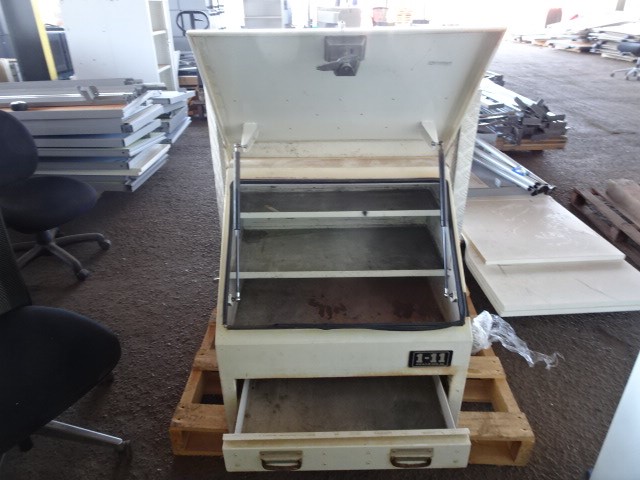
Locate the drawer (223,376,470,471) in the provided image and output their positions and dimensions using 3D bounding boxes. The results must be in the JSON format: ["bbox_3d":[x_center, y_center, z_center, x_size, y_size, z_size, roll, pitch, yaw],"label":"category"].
[{"bbox_3d":[0.077,0.510,1.427,0.690,0.130,0.450,-1,28,-1],"label":"drawer"}]

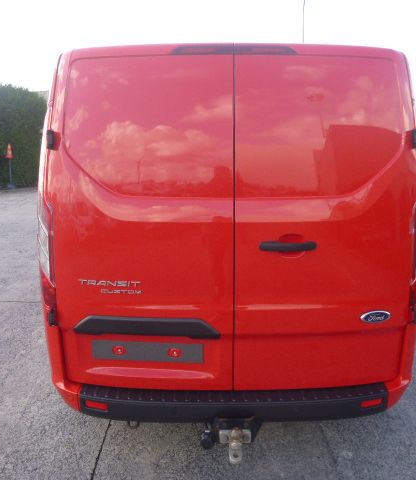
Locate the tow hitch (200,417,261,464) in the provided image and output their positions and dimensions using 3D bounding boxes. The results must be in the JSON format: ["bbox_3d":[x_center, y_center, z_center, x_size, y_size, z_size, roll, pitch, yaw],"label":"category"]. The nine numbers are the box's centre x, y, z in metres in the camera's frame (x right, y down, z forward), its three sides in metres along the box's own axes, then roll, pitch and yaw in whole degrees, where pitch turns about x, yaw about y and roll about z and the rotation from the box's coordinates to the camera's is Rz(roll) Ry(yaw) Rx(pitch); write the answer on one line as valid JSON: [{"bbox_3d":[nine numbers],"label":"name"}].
[{"bbox_3d":[0.098,0.855,2.014,0.255,0.165,0.250,0,11,0],"label":"tow hitch"}]

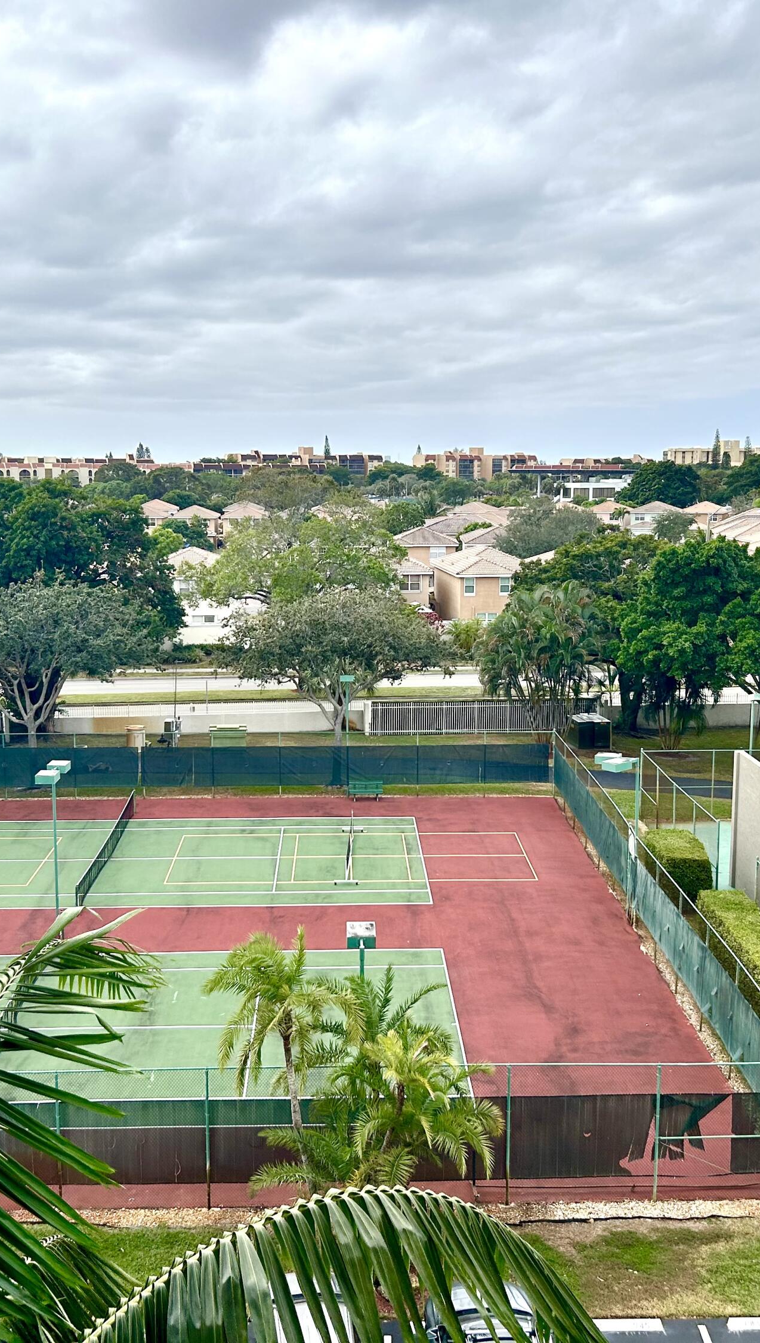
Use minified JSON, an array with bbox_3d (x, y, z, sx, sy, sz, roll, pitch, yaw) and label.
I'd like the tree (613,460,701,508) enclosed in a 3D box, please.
[{"bbox_3d":[51.740,-31.875,248.094,15.800,13.600,15.000,2,9,12],"label":"tree"}]

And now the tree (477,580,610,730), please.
[{"bbox_3d":[8.180,0.010,67.348,6.500,8.800,6.240,0,9,0],"label":"tree"}]

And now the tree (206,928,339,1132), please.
[{"bbox_3d":[-1.901,8.082,26.686,3.100,5.981,3.000,-1,9,-4],"label":"tree"}]

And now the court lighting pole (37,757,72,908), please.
[{"bbox_3d":[-10.257,5.692,42.916,0.750,5.450,1.900,0,9,-2],"label":"court lighting pole"}]

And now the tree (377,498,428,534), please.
[{"bbox_3d":[2.870,-17.394,172.451,6.800,9.268,6.596,0,9,1],"label":"tree"}]

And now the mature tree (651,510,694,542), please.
[{"bbox_3d":[44.183,-20.864,202.272,6.400,6.622,6.208,2,9,12],"label":"mature tree"}]

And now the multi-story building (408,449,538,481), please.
[{"bbox_3d":[47.530,-102.130,672.306,64.000,18.000,22.000,0,9,0],"label":"multi-story building"}]

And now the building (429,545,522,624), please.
[{"bbox_3d":[8.136,-6.868,114.185,7.700,7.300,11.000,-1,9,-5],"label":"building"}]

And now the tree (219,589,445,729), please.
[{"bbox_3d":[-2.037,0.861,61.358,10.380,9.050,9.960,0,9,0],"label":"tree"}]

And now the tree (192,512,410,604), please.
[{"bbox_3d":[-6.280,-6.749,104.253,15.089,10.528,13.501,0,9,0],"label":"tree"}]

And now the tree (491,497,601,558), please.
[{"bbox_3d":[17.034,-12.288,137.795,10.434,10.852,9.885,0,9,0],"label":"tree"}]

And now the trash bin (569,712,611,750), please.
[{"bbox_3d":[11.190,3.216,71.159,1.800,1.400,1.850,0,9,-2],"label":"trash bin"}]

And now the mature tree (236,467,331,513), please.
[{"bbox_3d":[-17.797,-31.563,250.000,17.930,12.750,16.500,0,9,0],"label":"mature tree"}]

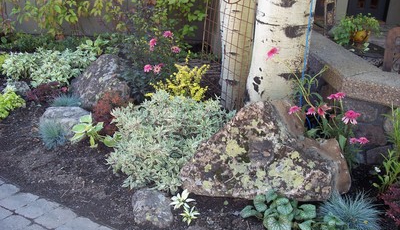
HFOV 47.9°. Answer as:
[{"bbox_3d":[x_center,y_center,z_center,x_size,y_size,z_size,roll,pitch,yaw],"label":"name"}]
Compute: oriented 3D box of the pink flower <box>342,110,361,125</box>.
[{"bbox_3d":[0.881,0.014,2.620,0.102,0.070,0.102,9,19,18],"label":"pink flower"}]

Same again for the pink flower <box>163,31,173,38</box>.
[{"bbox_3d":[-0.306,-0.759,4.250,0.094,0.050,0.094,2,18,-4],"label":"pink flower"}]

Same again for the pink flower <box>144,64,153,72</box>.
[{"bbox_3d":[-0.410,-0.378,3.587,0.068,0.060,0.068,2,20,0],"label":"pink flower"}]

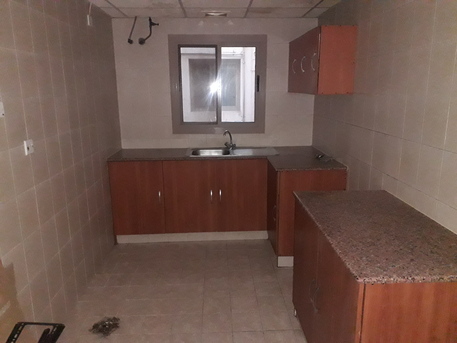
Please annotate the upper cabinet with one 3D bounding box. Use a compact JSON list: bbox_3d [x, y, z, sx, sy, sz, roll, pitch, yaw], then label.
[{"bbox_3d":[0.815,-0.974,3.267,0.287,0.503,1.098,-1,14,-2],"label":"upper cabinet"}]

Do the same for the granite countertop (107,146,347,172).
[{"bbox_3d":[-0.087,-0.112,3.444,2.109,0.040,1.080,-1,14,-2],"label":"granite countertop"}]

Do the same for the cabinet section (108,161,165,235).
[{"bbox_3d":[-0.902,0.208,3.792,0.516,0.749,0.555,-1,14,-2],"label":"cabinet section"}]

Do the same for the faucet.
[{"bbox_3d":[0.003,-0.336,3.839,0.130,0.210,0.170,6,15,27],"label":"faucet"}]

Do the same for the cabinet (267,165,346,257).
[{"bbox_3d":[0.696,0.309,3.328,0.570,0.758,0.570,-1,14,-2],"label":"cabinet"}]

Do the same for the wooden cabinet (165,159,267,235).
[{"bbox_3d":[-0.129,0.202,3.796,1.033,0.753,0.540,-1,14,-2],"label":"wooden cabinet"}]

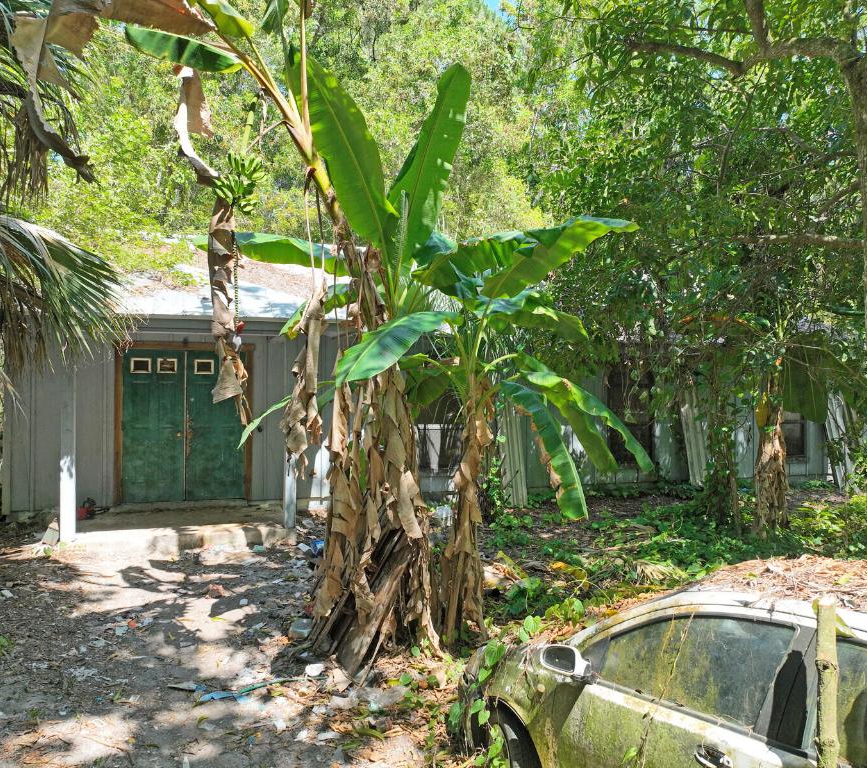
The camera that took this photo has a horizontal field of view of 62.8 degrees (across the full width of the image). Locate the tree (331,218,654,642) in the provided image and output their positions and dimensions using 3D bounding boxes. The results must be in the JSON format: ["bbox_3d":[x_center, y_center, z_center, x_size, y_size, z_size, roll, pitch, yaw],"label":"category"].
[{"bbox_3d":[0.430,0.340,5.150,2.300,3.050,2.000,0,-1,0],"label":"tree"}]

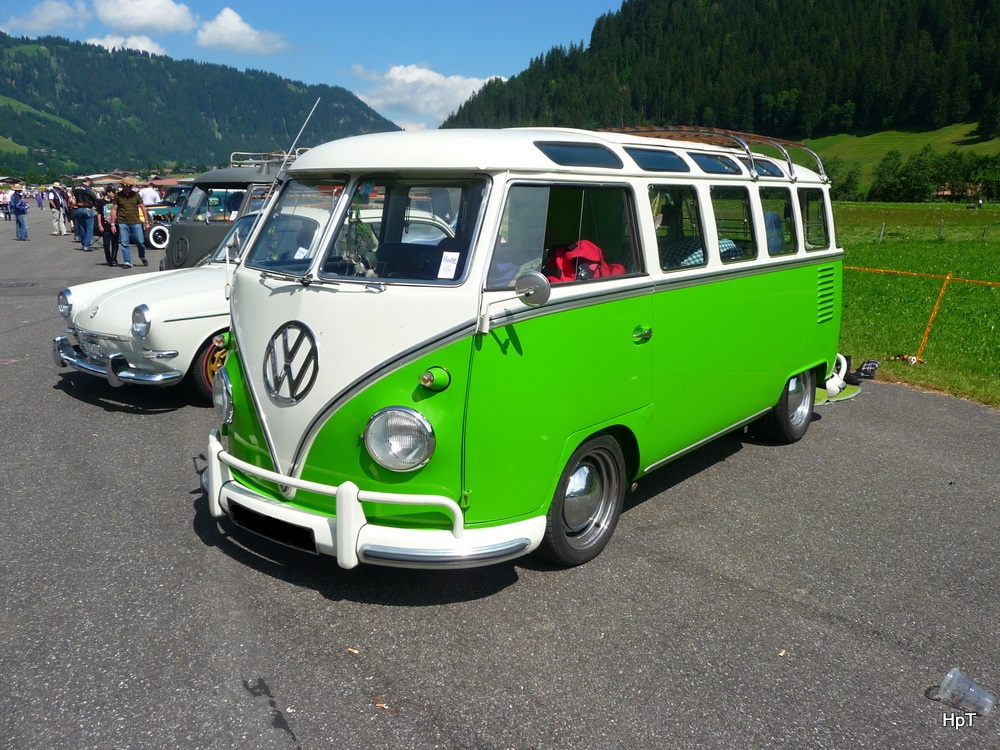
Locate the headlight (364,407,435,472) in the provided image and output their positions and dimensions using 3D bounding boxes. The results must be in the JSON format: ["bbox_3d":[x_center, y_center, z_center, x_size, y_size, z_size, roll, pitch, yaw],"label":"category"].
[{"bbox_3d":[-0.327,0.215,2.973,0.225,0.225,0.110,7,14,28],"label":"headlight"}]

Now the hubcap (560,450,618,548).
[{"bbox_3d":[0.338,0.499,3.522,0.100,0.420,0.420,10,15,37],"label":"hubcap"}]

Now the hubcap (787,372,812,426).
[{"bbox_3d":[1.828,0.119,5.365,0.100,0.420,0.420,10,15,37],"label":"hubcap"}]

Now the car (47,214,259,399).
[{"bbox_3d":[-1.491,-0.751,7.438,1.610,1.380,4.200,11,16,42],"label":"car"}]

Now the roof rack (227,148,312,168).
[{"bbox_3d":[-2.143,-2.482,10.008,1.060,0.210,1.500,10,15,37],"label":"roof rack"}]

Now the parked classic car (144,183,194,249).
[{"bbox_3d":[-8.210,-4.246,23.179,1.660,1.580,3.750,10,15,37],"label":"parked classic car"}]

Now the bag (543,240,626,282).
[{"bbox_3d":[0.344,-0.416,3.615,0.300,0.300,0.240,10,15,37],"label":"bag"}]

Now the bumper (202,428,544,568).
[{"bbox_3d":[-0.672,0.413,3.409,1.740,0.370,0.560,10,15,37],"label":"bumper"}]

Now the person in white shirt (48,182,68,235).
[{"bbox_3d":[-14.429,-5.450,28.320,0.400,1.730,0.500,4,12,15],"label":"person in white shirt"}]

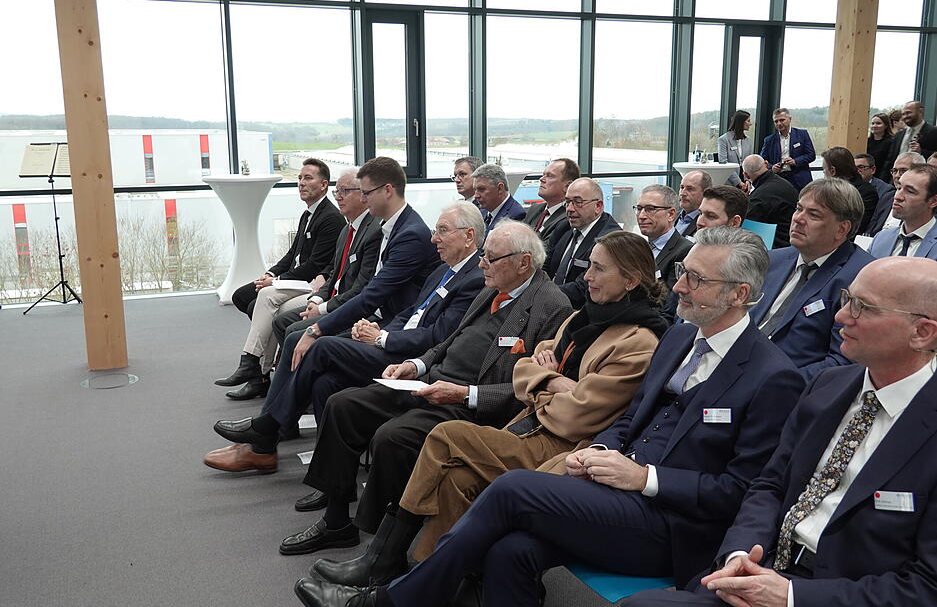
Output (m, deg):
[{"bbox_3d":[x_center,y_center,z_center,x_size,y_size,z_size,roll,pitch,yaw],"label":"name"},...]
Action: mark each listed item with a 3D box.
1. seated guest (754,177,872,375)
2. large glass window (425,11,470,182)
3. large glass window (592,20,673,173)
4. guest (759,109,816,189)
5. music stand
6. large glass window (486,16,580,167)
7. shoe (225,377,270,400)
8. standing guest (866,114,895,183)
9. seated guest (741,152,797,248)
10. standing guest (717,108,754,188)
[{"bbox_3d":[1.195,0.216,3.453,0.850,1.350,0.580,-5,13,-21],"label":"seated guest"},{"bbox_3d":[-0.204,-2.083,8.914,0.476,1.593,0.100,-5,13,-21],"label":"large glass window"},{"bbox_3d":[1.760,-2.253,9.685,1.169,1.593,0.100,-5,13,-21],"label":"large glass window"},{"bbox_3d":[3.331,-1.198,9.300,0.560,1.700,0.360,5,13,24],"label":"guest"},{"bbox_3d":[-3.509,-0.661,7.612,0.530,1.400,0.450,-1,12,-3],"label":"music stand"},{"bbox_3d":[0.629,-2.155,9.241,1.169,1.593,0.100,-5,13,-21],"label":"large glass window"},{"bbox_3d":[-1.284,0.482,5.207,0.280,0.130,0.105,-4,12,-16],"label":"shoe"},{"bbox_3d":[4.133,-1.081,8.900,0.340,1.630,0.460,-11,16,-41],"label":"standing guest"},{"bbox_3d":[2.368,-0.513,7.031,0.580,1.300,0.800,-7,14,-29],"label":"seated guest"},{"bbox_3d":[2.816,-1.175,9.300,0.480,1.670,0.340,-6,13,-26],"label":"standing guest"}]

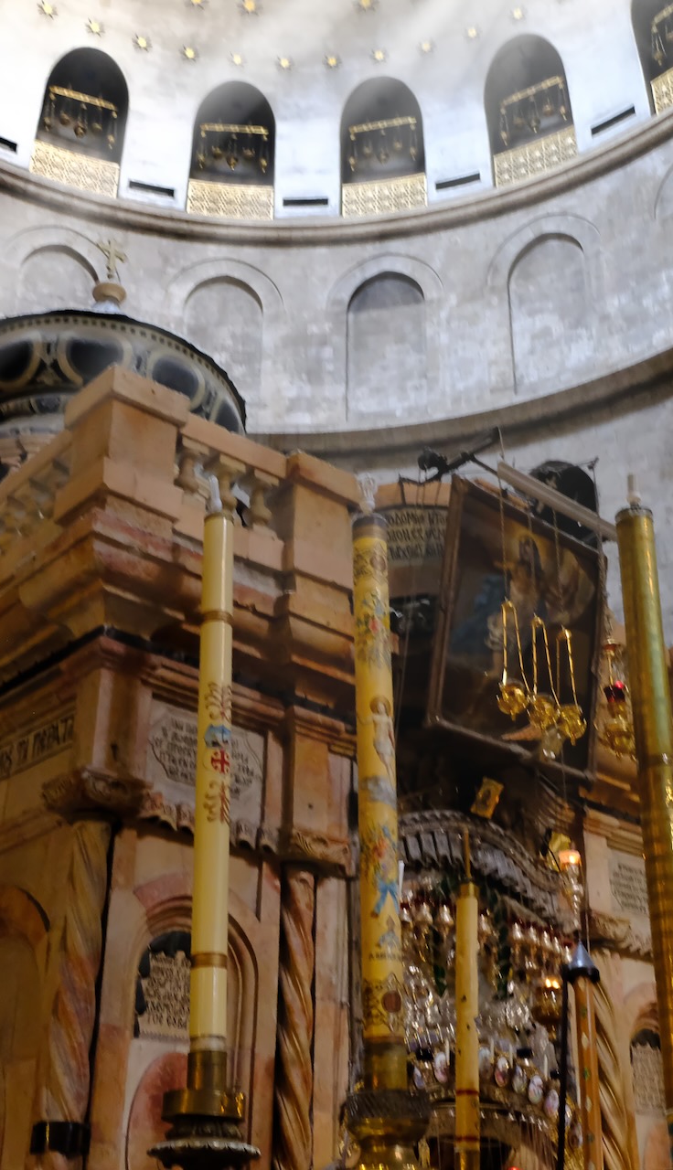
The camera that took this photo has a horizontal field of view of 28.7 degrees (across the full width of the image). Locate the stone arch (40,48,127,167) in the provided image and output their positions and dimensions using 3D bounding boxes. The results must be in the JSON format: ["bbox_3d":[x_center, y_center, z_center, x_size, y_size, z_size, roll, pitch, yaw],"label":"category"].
[{"bbox_3d":[-5.388,-10.086,27.933,1.746,3.054,0.600,12,-30,-21],"label":"stone arch"}]

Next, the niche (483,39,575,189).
[{"bbox_3d":[4.147,-9.781,27.374,1.746,3.941,0.750,-14,-31,26],"label":"niche"}]

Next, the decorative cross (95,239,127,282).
[{"bbox_3d":[-2.733,-3.951,15.997,0.437,0.630,0.120,22,-34,-35],"label":"decorative cross"}]

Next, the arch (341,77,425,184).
[{"bbox_3d":[1.078,-9.714,28.525,1.782,3.054,0.600,-5,-28,10],"label":"arch"}]

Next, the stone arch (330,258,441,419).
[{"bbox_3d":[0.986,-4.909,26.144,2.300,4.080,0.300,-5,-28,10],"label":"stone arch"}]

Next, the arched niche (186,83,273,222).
[{"bbox_3d":[-2.230,-9.188,28.443,1.760,3.980,0.800,4,-28,-5],"label":"arched niche"}]

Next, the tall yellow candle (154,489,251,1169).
[{"bbox_3d":[-0.578,0.899,6.167,0.420,3.317,0.420,3,-28,-5],"label":"tall yellow candle"}]

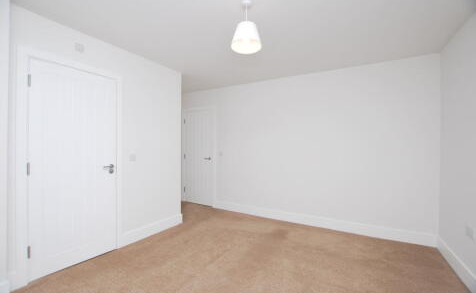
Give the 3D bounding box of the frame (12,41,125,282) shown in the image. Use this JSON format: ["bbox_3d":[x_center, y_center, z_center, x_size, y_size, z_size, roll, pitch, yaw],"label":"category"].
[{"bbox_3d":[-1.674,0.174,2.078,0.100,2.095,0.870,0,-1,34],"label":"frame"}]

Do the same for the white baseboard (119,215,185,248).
[{"bbox_3d":[-1.158,1.161,2.811,0.018,0.140,0.930,0,-1,34],"label":"white baseboard"}]

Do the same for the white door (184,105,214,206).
[{"bbox_3d":[-0.825,0.232,4.180,0.760,1.980,0.045,0,-1,29],"label":"white door"}]

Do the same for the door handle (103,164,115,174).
[{"bbox_3d":[-1.474,0.265,2.268,0.060,0.110,0.135,0,-1,34],"label":"door handle"}]

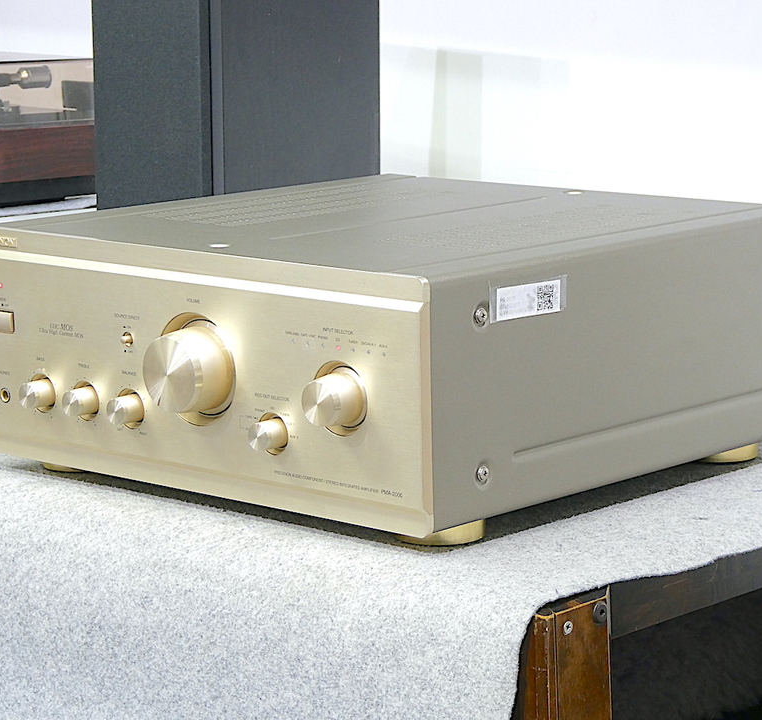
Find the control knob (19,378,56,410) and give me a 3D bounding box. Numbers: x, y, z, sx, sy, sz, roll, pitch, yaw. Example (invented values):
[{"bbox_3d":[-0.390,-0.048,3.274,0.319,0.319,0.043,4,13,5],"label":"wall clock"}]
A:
[{"bbox_3d":[-0.231,0.023,1.675,0.018,0.018,0.018,8,13,42],"label":"control knob"}]

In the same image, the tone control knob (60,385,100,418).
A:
[{"bbox_3d":[-0.198,0.028,1.646,0.018,0.018,0.018,8,13,42],"label":"tone control knob"}]

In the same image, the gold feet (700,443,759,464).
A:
[{"bbox_3d":[0.237,0.058,1.754,0.057,0.019,0.057,8,13,42],"label":"gold feet"}]

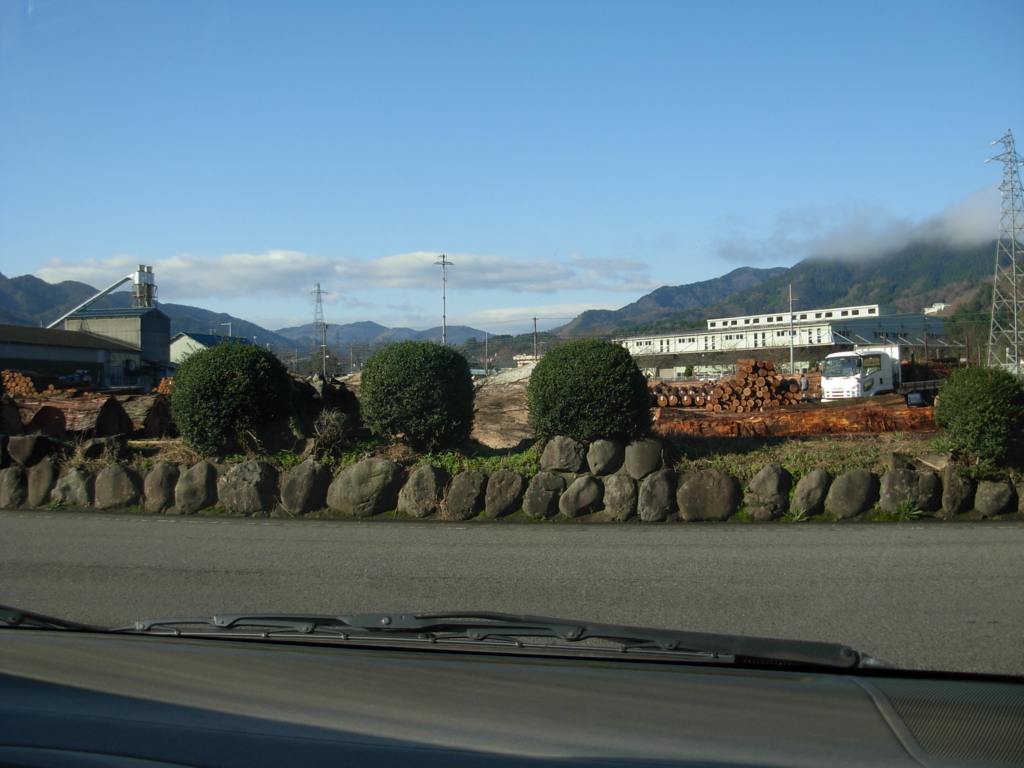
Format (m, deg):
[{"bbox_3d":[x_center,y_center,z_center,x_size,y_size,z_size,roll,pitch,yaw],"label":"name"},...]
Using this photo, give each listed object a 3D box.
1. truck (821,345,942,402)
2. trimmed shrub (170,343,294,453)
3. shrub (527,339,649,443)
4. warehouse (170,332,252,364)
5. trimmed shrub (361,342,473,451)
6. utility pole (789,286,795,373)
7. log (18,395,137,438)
[{"bbox_3d":[17.000,-0.330,49.200,8.000,2.850,2.300,0,-1,-33],"label":"truck"},{"bbox_3d":[-3.244,0.168,13.000,1.383,1.295,1.354,-1,-1,0],"label":"trimmed shrub"},{"bbox_3d":[0.819,0.076,12.200,1.298,1.140,1.271,-1,-1,0],"label":"shrub"},{"bbox_3d":[-31.800,-1.440,120.700,9.000,7.400,13.000,-1,-1,18],"label":"warehouse"},{"bbox_3d":[-1.059,0.129,12.600,1.252,1.233,1.227,-1,-1,0],"label":"trimmed shrub"},{"bbox_3d":[26.860,-3.980,108.000,0.300,11.200,0.300,-1,-1,0],"label":"utility pole"},{"bbox_3d":[-7.520,0.540,18.960,0.660,0.650,4.000,0,-1,-43],"label":"log"}]

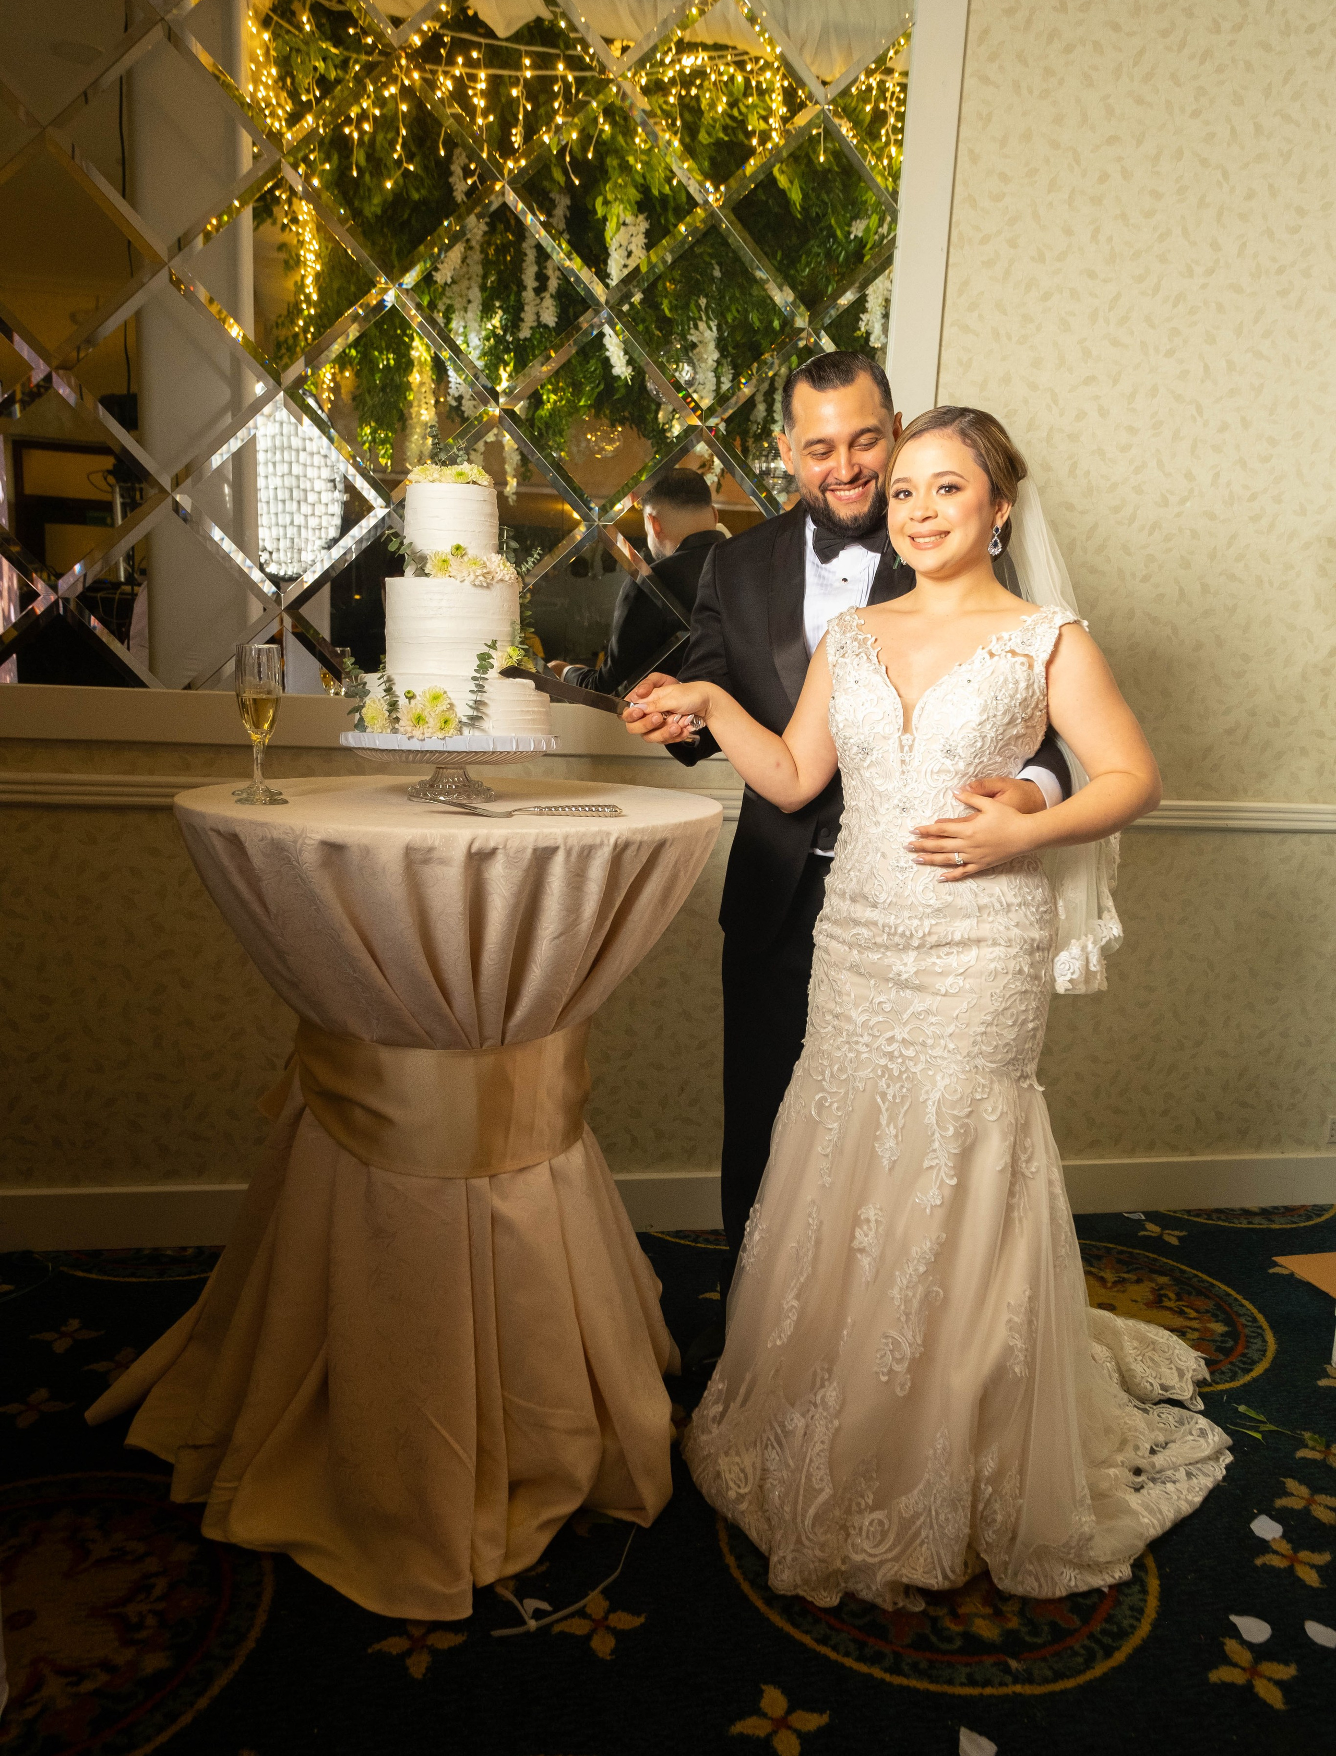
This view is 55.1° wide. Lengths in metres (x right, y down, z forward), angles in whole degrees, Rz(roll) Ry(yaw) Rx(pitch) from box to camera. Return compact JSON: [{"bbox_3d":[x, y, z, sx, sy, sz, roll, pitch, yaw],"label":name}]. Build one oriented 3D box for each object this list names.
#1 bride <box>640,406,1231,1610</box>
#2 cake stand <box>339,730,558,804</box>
[{"bbox_3d":[0.484,0.143,1.975,0.862,1.642,0.862,7,12,26],"label":"bride"},{"bbox_3d":[-0.342,-0.177,2.013,0.343,0.098,0.343,1,11,-10],"label":"cake stand"}]

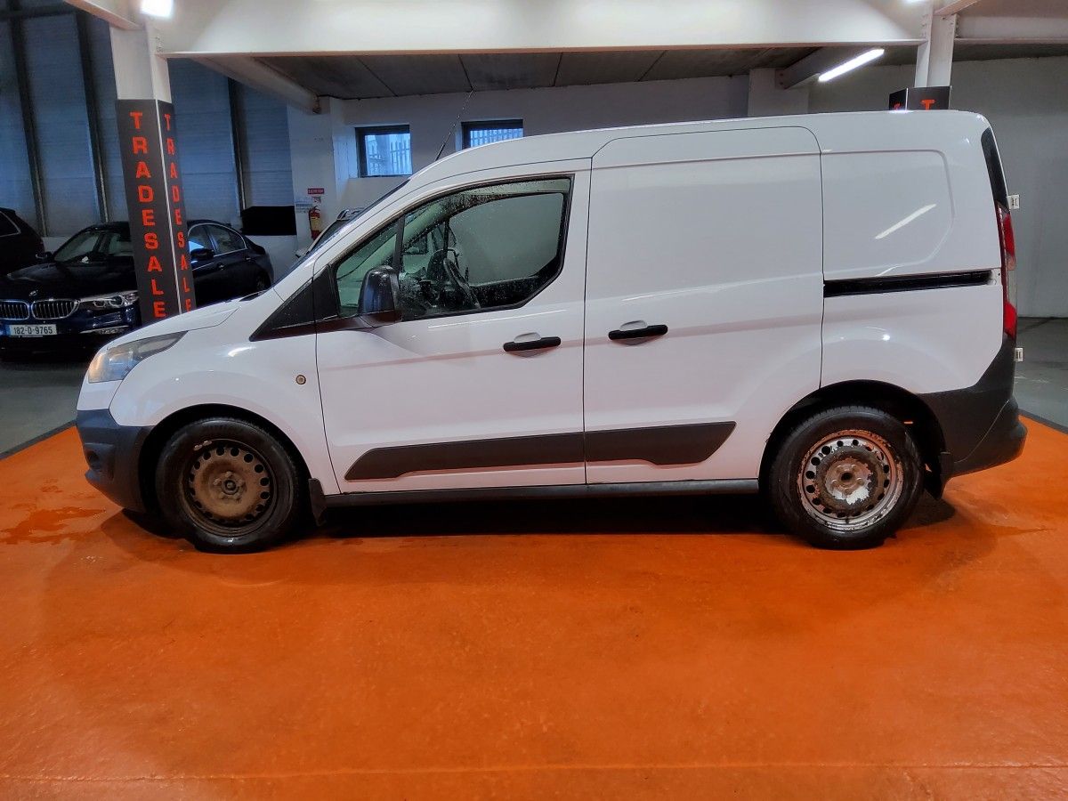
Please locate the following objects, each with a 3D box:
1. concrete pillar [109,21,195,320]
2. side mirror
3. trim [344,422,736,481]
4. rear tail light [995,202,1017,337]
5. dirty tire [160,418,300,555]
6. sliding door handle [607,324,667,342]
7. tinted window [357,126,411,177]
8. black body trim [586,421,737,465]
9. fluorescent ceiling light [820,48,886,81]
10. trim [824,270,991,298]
[{"bbox_3d":[-3.372,-1.730,7.194,0.320,3.100,0.320,-1,13,0],"label":"concrete pillar"},{"bbox_3d":[-0.613,-0.410,3.183,0.155,0.235,0.220,-1,12,1],"label":"side mirror"},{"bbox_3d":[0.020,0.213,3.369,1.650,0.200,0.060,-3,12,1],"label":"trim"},{"bbox_3d":[1.934,-0.540,3.319,0.130,0.560,0.160,-1,12,1],"label":"rear tail light"},{"bbox_3d":[-1.308,0.351,3.561,0.630,0.620,0.205,1,13,7],"label":"dirty tire"},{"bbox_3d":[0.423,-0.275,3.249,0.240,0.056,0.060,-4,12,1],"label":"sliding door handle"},{"bbox_3d":[-2.395,-4.021,12.967,1.000,0.780,0.100,3,13,16],"label":"tinted window"},{"bbox_3d":[0.524,0.181,3.349,0.625,0.180,0.035,-1,13,2],"label":"black body trim"},{"bbox_3d":[3.403,-3.610,8.670,0.090,0.080,1.622,-1,13,-2],"label":"fluorescent ceiling light"},{"bbox_3d":[1.492,-0.469,3.214,0.660,0.066,0.040,-4,13,2],"label":"trim"}]

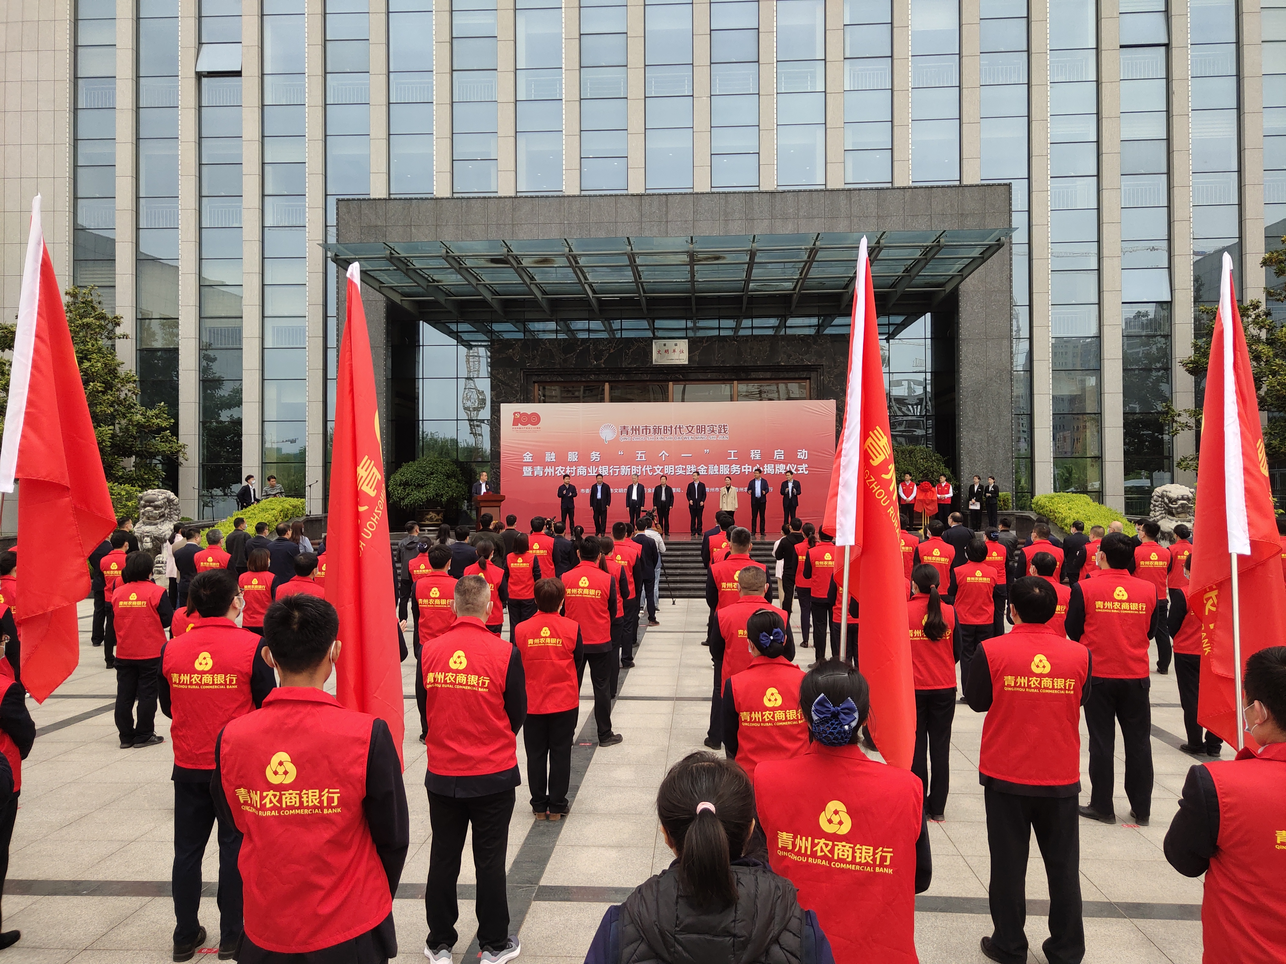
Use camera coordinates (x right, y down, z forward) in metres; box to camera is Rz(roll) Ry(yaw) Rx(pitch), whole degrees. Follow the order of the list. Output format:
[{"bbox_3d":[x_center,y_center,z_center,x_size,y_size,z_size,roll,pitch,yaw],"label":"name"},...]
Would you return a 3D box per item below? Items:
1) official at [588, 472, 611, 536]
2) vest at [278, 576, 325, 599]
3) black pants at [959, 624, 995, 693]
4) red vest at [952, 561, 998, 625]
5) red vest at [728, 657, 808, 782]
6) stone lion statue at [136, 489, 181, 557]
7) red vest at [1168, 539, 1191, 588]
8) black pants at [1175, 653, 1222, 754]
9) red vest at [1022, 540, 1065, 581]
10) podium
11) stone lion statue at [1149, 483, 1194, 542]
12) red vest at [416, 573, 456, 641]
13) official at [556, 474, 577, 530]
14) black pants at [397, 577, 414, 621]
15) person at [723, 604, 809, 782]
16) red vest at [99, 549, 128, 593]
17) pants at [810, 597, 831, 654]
[{"bbox_3d":[-1.149,0.633,30.000,0.560,1.680,0.350,0,-1,3],"label":"official"},{"bbox_3d":[-2.823,1.105,9.250,0.460,0.660,0.290,0,-1,6],"label":"vest"},{"bbox_3d":[3.392,1.711,11.300,0.380,0.920,0.280,0,-1,-2],"label":"black pants"},{"bbox_3d":[3.452,1.153,11.550,0.430,0.661,0.260,0,-1,3],"label":"red vest"},{"bbox_3d":[0.599,1.129,5.170,0.390,0.660,0.260,0,-1,3],"label":"red vest"},{"bbox_3d":[-9.713,1.000,22.400,0.850,1.700,1.100,0,-1,2],"label":"stone lion statue"},{"bbox_3d":[7.524,1.150,15.500,0.450,0.680,0.290,0,-1,-6],"label":"red vest"},{"bbox_3d":[4.566,1.753,9.150,0.400,0.900,0.310,0,-1,-3],"label":"black pants"},{"bbox_3d":[4.778,1.034,13.300,0.480,0.690,0.270,0,-1,2],"label":"red vest"},{"bbox_3d":[-4.029,0.886,29.400,0.760,1.110,0.520,0,-1,-22],"label":"podium"},{"bbox_3d":[10.366,0.914,21.800,0.950,1.750,1.150,0,-1,4],"label":"stone lion statue"},{"bbox_3d":[-1.798,1.107,9.800,0.400,0.640,0.260,0,-1,3],"label":"red vest"},{"bbox_3d":[-2.028,0.644,30.000,0.520,1.690,0.400,0,-1,-3],"label":"official"},{"bbox_3d":[-3.563,1.852,17.000,0.370,0.910,0.270,0,-1,9],"label":"black pants"},{"bbox_3d":[0.599,1.385,5.170,0.480,1.600,0.330,0,-1,3],"label":"person"},{"bbox_3d":[-6.300,1.129,13.400,0.460,0.640,0.280,0,-1,9],"label":"red vest"},{"bbox_3d":[2.174,1.752,13.400,0.380,0.920,0.280,0,-1,0],"label":"pants"}]

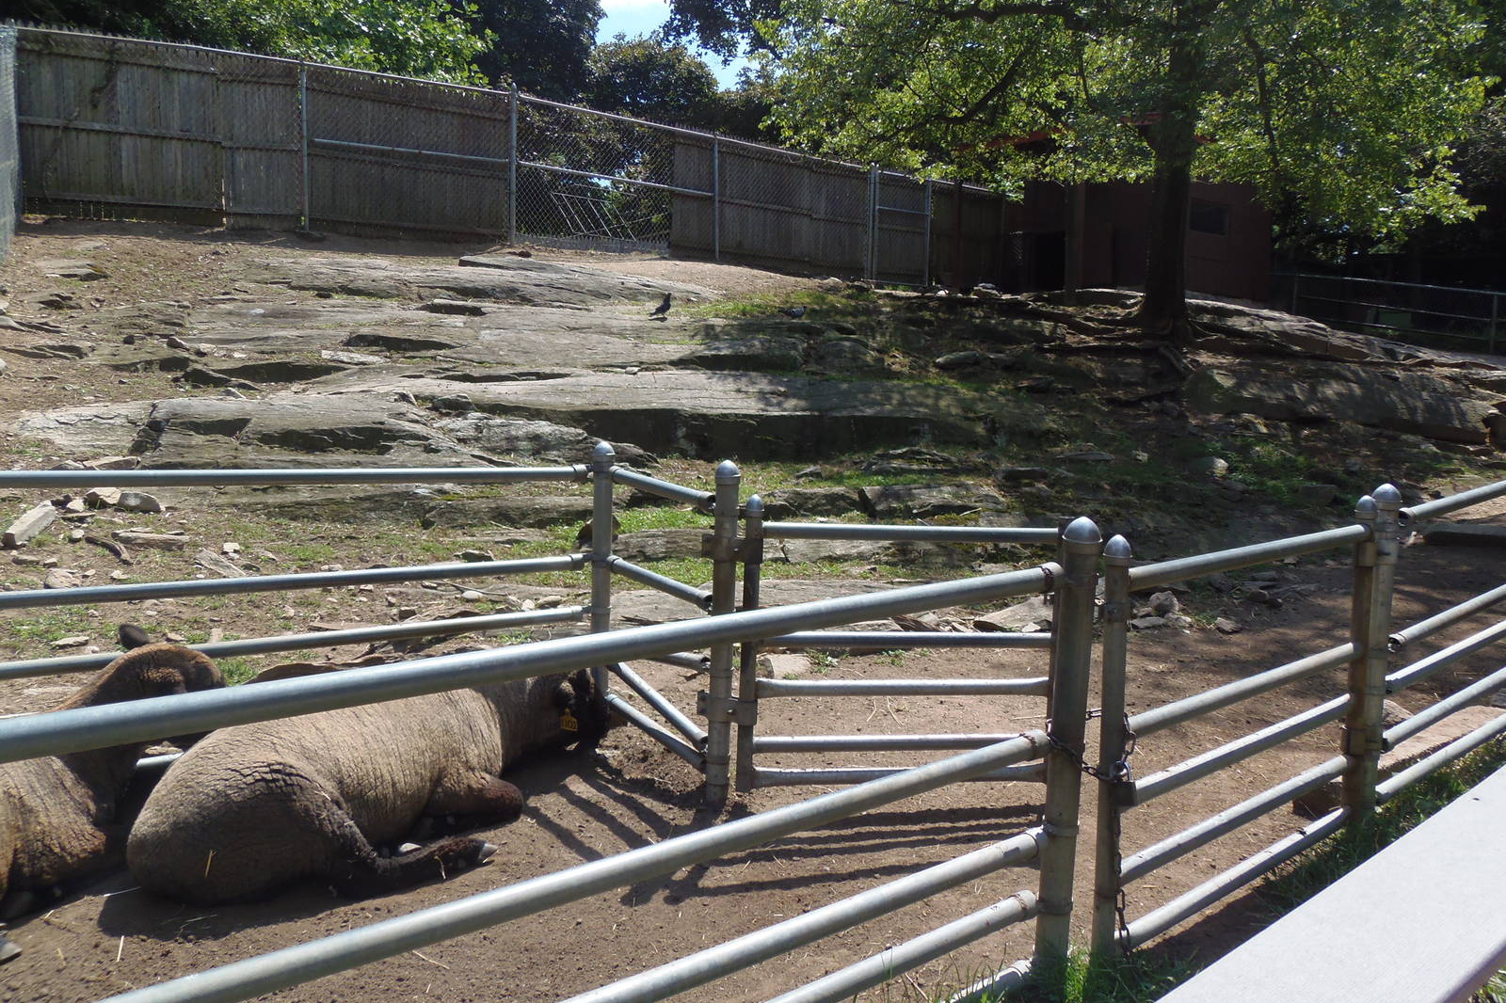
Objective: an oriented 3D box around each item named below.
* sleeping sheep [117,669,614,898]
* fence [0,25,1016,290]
[{"bbox_3d":[-1.057,0.766,3.278,1.460,0.470,0.650,-4,9,-38],"label":"sleeping sheep"},{"bbox_3d":[-1.216,-4.382,15.269,15.861,2.150,0.180,-4,9,-38],"label":"fence"}]

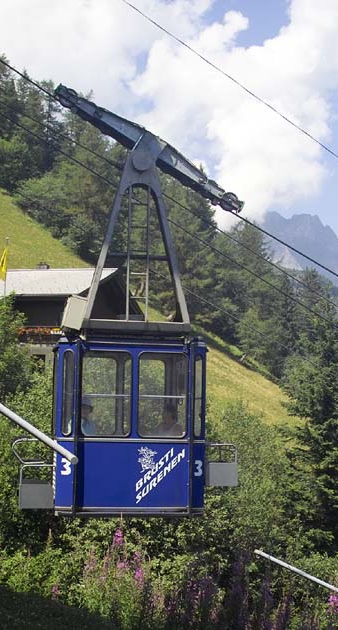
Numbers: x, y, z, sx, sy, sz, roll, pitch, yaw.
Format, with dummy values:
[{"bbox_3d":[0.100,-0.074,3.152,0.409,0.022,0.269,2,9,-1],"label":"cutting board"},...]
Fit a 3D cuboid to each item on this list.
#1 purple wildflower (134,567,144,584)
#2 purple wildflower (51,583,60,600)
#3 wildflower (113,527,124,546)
[{"bbox_3d":[-0.243,2.073,7.100,0.077,0.143,0.077,1,-6,0],"label":"purple wildflower"},{"bbox_3d":[-0.903,2.200,7.100,0.062,0.143,0.062,1,-6,0],"label":"purple wildflower"},{"bbox_3d":[-0.413,1.812,7.300,0.079,0.164,0.079,1,-6,0],"label":"wildflower"}]

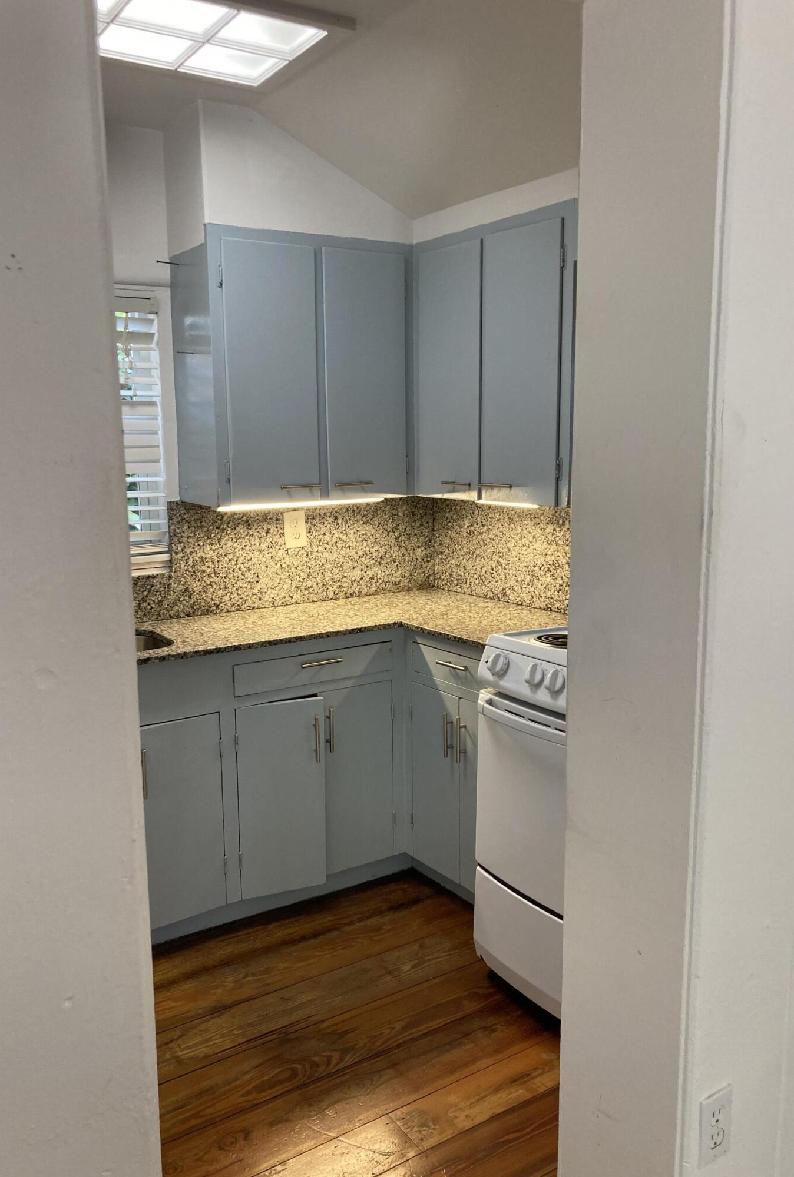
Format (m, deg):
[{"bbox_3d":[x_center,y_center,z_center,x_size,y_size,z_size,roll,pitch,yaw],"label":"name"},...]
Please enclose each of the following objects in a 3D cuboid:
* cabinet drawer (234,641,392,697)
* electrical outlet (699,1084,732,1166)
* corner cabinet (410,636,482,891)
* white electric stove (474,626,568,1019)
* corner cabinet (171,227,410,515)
[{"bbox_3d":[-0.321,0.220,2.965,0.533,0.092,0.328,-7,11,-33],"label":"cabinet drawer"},{"bbox_3d":[0.473,0.801,1.415,0.072,0.115,0.012,-7,11,-33],"label":"electrical outlet"},{"bbox_3d":[0.352,0.522,2.932,0.423,0.736,0.537,-7,11,-33],"label":"corner cabinet"},{"bbox_3d":[0.582,0.585,2.448,0.606,0.926,0.515,-7,11,-33],"label":"white electric stove"},{"bbox_3d":[-0.307,-0.674,3.008,0.705,0.787,0.318,-7,11,-33],"label":"corner cabinet"}]

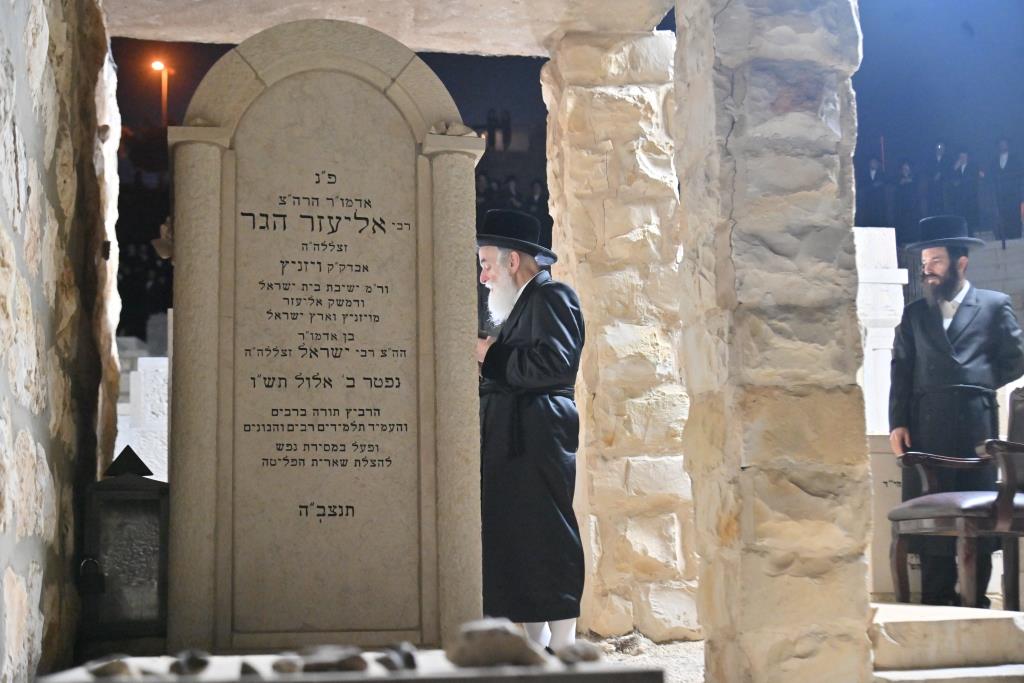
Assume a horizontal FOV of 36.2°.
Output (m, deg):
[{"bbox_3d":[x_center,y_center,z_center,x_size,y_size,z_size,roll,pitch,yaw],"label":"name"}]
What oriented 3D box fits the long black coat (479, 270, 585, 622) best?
[{"bbox_3d":[0.042,0.396,5.900,0.430,1.312,0.500,1,-10,-11],"label":"long black coat"}]

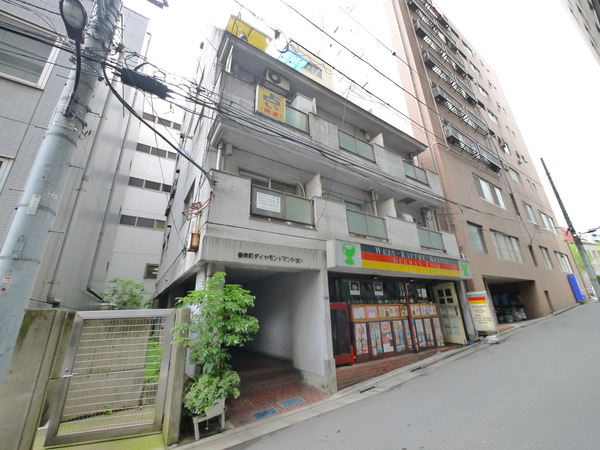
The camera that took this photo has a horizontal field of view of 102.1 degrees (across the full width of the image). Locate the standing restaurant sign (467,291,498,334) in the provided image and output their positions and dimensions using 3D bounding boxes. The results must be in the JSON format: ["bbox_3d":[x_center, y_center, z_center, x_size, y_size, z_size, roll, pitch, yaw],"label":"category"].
[{"bbox_3d":[6.566,3.181,8.721,0.600,1.470,0.200,-17,-24,37],"label":"standing restaurant sign"}]

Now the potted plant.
[{"bbox_3d":[-1.359,1.911,4.072,1.250,2.150,1.100,10,-23,-32],"label":"potted plant"}]

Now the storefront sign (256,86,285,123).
[{"bbox_3d":[-0.738,-3.133,6.403,0.820,0.820,0.110,10,-23,-32],"label":"storefront sign"}]

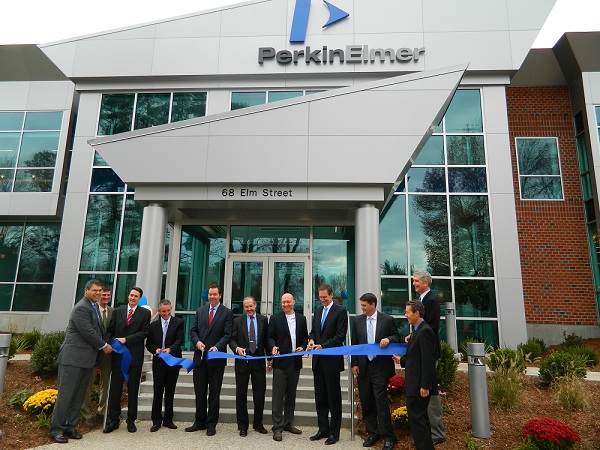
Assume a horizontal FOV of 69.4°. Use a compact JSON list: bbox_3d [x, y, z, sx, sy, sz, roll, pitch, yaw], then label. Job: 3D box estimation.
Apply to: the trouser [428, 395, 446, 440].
[{"bbox_3d":[1.406,1.873,4.928,0.320,0.970,0.360,7,-14,-25],"label":"trouser"}]

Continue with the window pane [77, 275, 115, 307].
[{"bbox_3d":[-5.555,1.819,11.806,1.015,0.934,0.050,0,-12,4],"label":"window pane"}]

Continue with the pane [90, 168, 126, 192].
[{"bbox_3d":[-5.168,-1.209,11.723,0.954,0.673,0.050,0,-12,3],"label":"pane"}]

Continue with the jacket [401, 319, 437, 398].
[{"bbox_3d":[1.266,1.408,4.610,0.390,0.787,0.470,0,-12,8],"label":"jacket"}]

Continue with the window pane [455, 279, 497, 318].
[{"bbox_3d":[3.823,1.592,9.435,0.837,0.818,0.060,0,-12,4],"label":"window pane"}]

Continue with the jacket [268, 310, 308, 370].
[{"bbox_3d":[-0.151,1.521,5.707,0.510,0.770,0.310,2,-12,-6],"label":"jacket"}]

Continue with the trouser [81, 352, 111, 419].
[{"bbox_3d":[-2.766,2.111,5.892,0.370,0.950,0.300,9,-14,-32],"label":"trouser"}]

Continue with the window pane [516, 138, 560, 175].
[{"bbox_3d":[7.899,-2.256,14.348,1.301,1.278,0.050,0,-12,3],"label":"window pane"}]

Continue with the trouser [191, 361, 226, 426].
[{"bbox_3d":[-1.205,2.168,5.725,0.396,0.980,0.300,1,-12,2],"label":"trouser"}]

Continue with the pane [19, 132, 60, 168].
[{"bbox_3d":[-8.757,-2.530,14.570,1.267,1.258,0.050,0,-12,3],"label":"pane"}]

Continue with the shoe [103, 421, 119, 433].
[{"bbox_3d":[-2.317,2.509,5.428,0.110,0.105,0.300,-2,-12,14],"label":"shoe"}]

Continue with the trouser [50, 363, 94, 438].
[{"bbox_3d":[-2.690,1.949,5.125,0.380,0.980,0.360,-2,-13,16],"label":"trouser"}]

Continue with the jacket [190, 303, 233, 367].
[{"bbox_3d":[-1.181,1.461,5.781,0.510,0.810,0.310,-2,-12,15],"label":"jacket"}]

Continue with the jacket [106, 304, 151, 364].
[{"bbox_3d":[-2.233,1.397,5.736,0.490,0.760,0.330,2,-13,-4],"label":"jacket"}]

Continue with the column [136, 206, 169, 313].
[{"bbox_3d":[-2.903,1.069,8.334,0.455,2.910,0.455,0,-12,4],"label":"column"}]

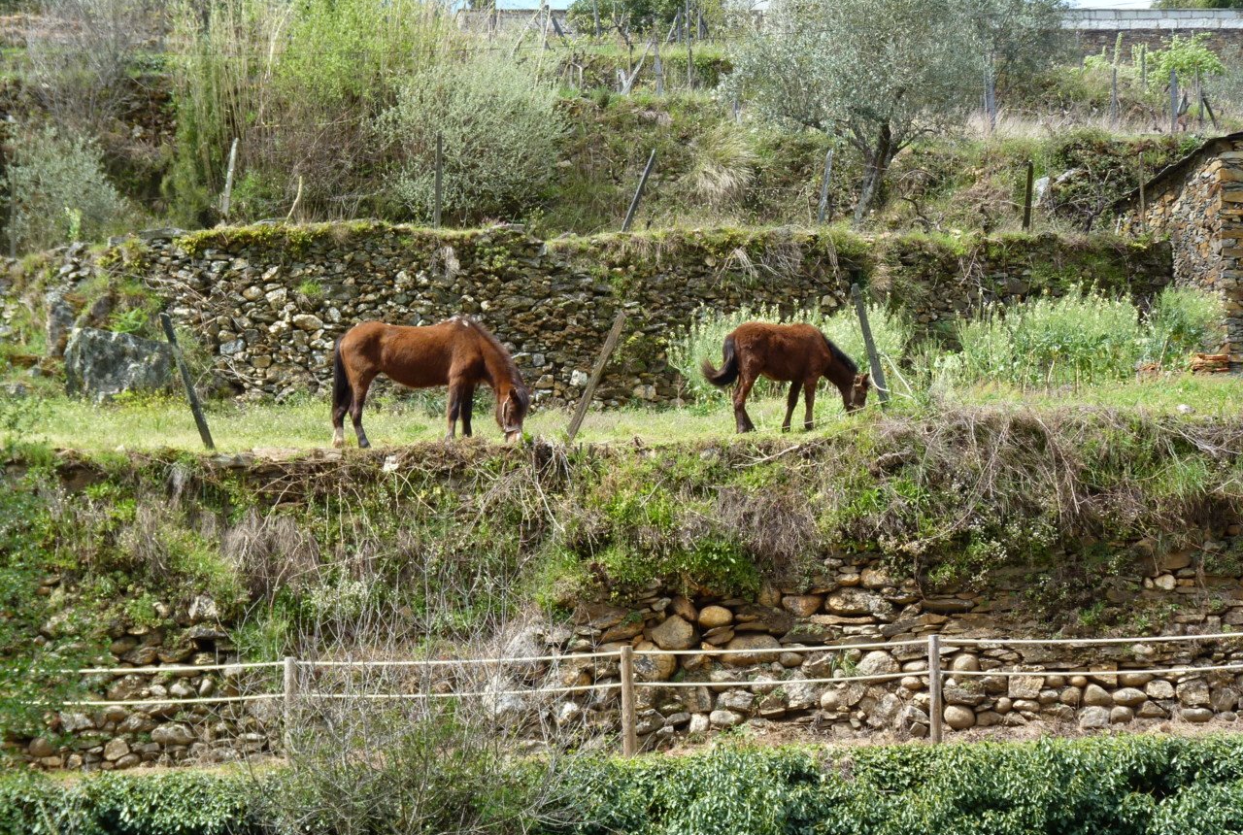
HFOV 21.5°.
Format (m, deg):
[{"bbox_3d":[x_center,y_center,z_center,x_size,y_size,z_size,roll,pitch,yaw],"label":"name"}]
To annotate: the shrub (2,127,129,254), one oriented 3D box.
[{"bbox_3d":[-7.073,-2.892,41.500,1.530,1.570,1.400,0,5,0],"label":"shrub"}]

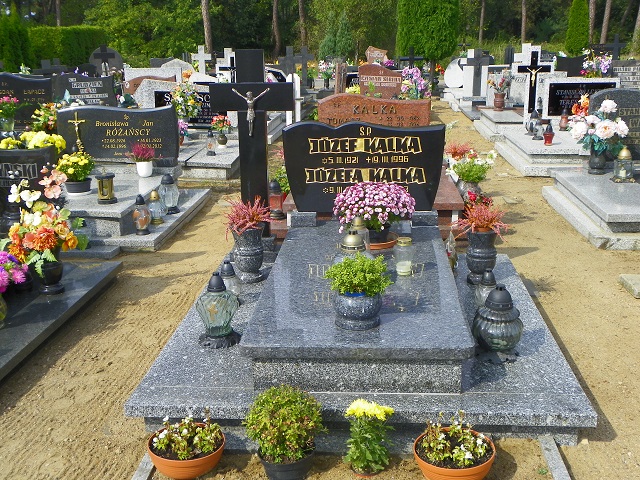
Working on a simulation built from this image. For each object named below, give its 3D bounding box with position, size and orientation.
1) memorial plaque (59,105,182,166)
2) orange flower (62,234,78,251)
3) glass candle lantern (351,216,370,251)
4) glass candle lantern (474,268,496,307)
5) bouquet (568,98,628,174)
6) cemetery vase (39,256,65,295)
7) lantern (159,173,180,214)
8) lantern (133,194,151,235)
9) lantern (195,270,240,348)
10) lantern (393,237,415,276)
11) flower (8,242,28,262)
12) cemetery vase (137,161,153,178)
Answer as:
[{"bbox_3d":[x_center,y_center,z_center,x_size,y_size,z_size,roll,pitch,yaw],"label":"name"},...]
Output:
[{"bbox_3d":[-1.945,-1.002,7.157,1.134,0.587,0.100,0,16,5],"label":"memorial plaque"},{"bbox_3d":[-1.518,0.015,4.500,0.095,0.092,0.085,-7,18,-20],"label":"orange flower"},{"bbox_3d":[0.220,-0.029,4.151,0.130,0.207,0.130,0,16,4],"label":"glass candle lantern"},{"bbox_3d":[0.863,0.265,3.800,0.122,0.232,0.122,0,17,4],"label":"glass candle lantern"},{"bbox_3d":[2.582,-0.967,6.850,0.540,0.690,0.420,0,16,5],"label":"bouquet"},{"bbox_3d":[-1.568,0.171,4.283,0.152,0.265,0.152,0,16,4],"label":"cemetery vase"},{"bbox_3d":[-1.336,-0.419,6.562,0.186,0.347,0.186,0,16,5],"label":"lantern"},{"bbox_3d":[-1.374,-0.200,5.720,0.138,0.300,0.138,0,17,4],"label":"lantern"},{"bbox_3d":[-0.492,0.321,3.545,0.216,0.342,0.216,0,16,5],"label":"lantern"},{"bbox_3d":[0.451,0.086,3.920,0.110,0.190,0.110,0,17,4],"label":"lantern"},{"bbox_3d":[-1.736,0.072,4.250,0.105,0.105,0.080,-8,17,-22],"label":"flower"},{"bbox_3d":[-1.623,-0.656,6.854,0.149,0.136,0.149,0,16,4],"label":"cemetery vase"}]

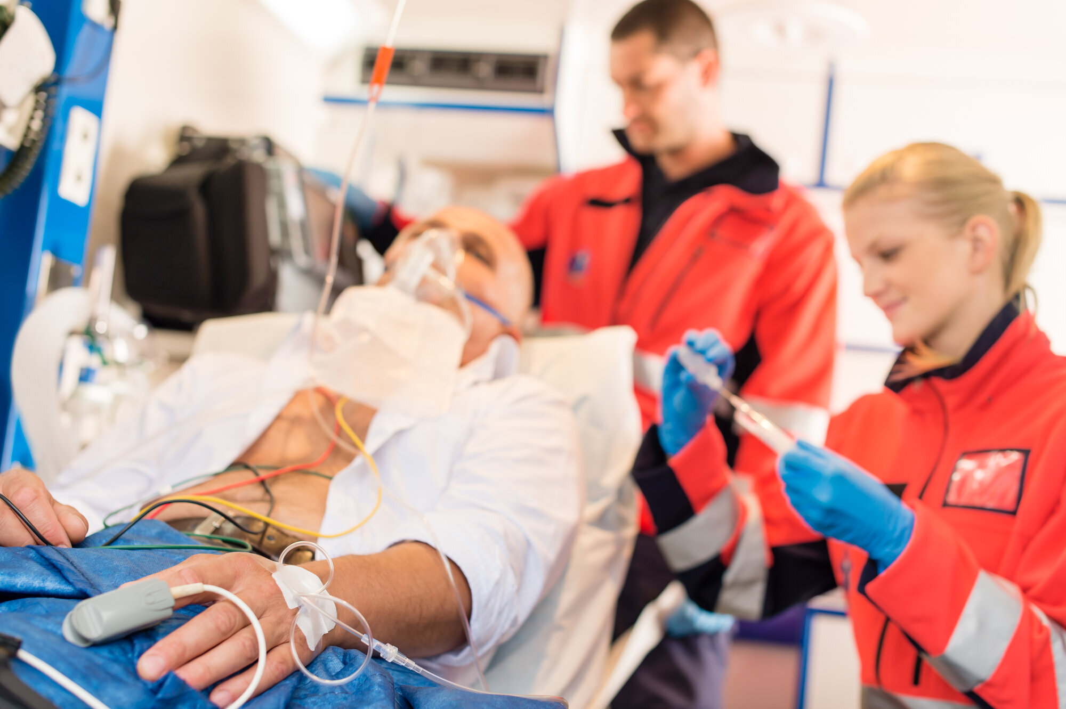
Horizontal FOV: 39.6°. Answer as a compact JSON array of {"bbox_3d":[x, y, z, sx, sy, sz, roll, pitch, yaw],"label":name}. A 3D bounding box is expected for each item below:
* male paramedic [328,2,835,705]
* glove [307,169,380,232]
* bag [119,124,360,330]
[{"bbox_3d":[0.080,0.270,2.370,0.760,1.680,0.470,2,-2,34],"label":"male paramedic"},{"bbox_3d":[-0.312,-0.255,2.450,0.155,0.070,0.100,30,-8,-12],"label":"glove"},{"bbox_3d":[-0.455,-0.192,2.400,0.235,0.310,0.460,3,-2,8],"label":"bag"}]

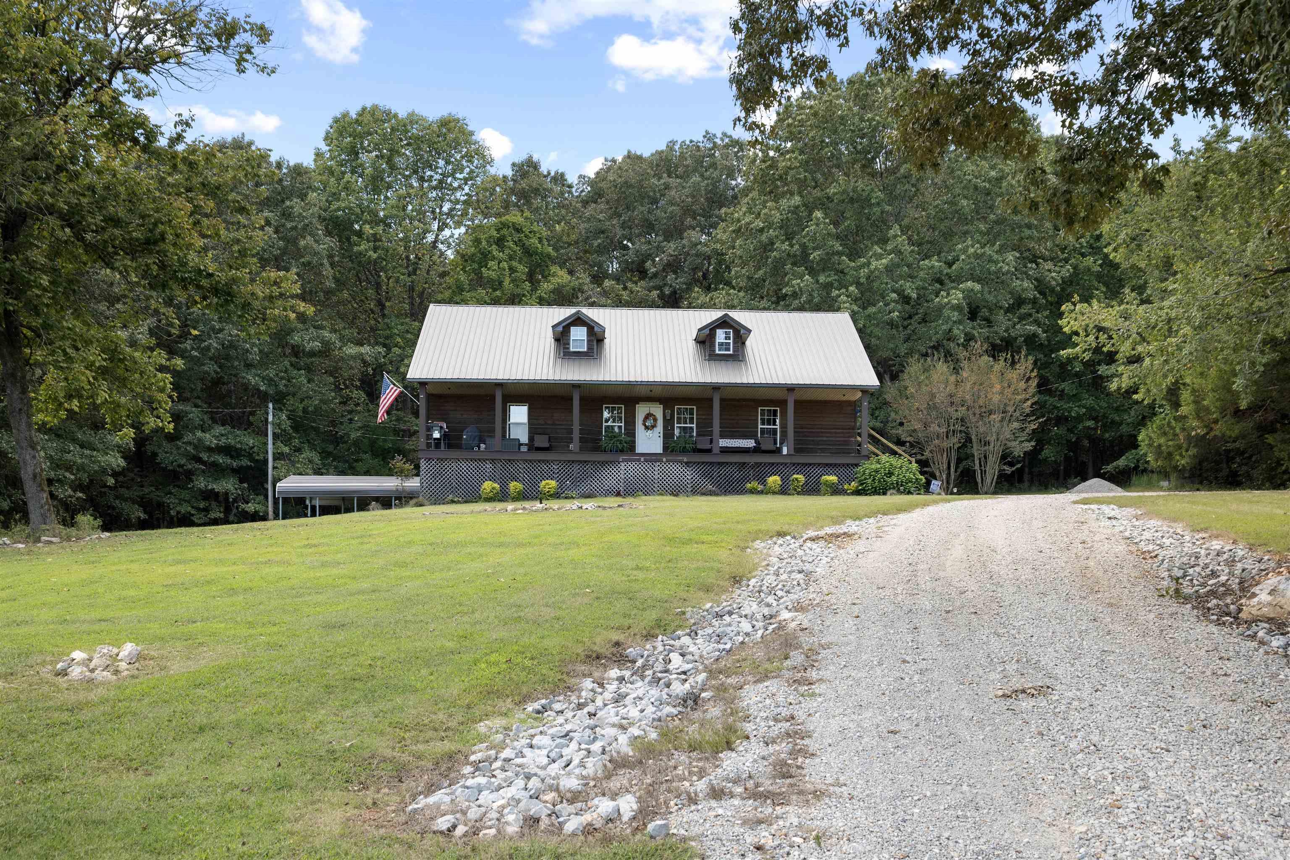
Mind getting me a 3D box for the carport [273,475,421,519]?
[{"bbox_3d":[-11.861,3.172,53.920,6.400,2.400,6.000,1,-4,-2],"label":"carport"}]

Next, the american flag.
[{"bbox_3d":[-9.180,-1.161,45.150,0.950,1.800,0.400,1,-4,-2],"label":"american flag"}]

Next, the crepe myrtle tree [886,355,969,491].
[{"bbox_3d":[11.119,-0.179,49.500,3.200,5.500,3.200,1,-4,-2],"label":"crepe myrtle tree"}]

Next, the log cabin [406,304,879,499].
[{"bbox_3d":[-0.298,-1.110,51.250,17.100,7.809,11.700,1,-4,-2],"label":"log cabin"}]

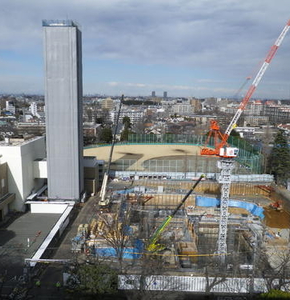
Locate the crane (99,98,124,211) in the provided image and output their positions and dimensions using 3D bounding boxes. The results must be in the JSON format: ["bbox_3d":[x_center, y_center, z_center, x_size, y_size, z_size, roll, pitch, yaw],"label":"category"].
[{"bbox_3d":[-10.990,0.020,107.720,3.400,36.600,15.500,5,10,24],"label":"crane"}]

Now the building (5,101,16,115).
[{"bbox_3d":[-228.940,-70.090,551.520,14.000,24.500,14.000,-2,10,-14],"label":"building"}]

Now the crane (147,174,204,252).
[{"bbox_3d":[9.100,17.860,91.150,20.600,20.400,3.600,-6,12,-35],"label":"crane"}]

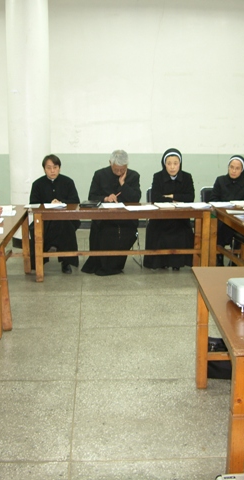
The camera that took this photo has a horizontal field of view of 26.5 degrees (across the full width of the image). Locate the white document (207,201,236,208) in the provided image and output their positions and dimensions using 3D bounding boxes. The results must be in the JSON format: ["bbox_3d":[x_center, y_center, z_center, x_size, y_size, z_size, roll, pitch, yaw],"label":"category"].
[{"bbox_3d":[1.069,-0.376,5.533,0.260,0.025,0.270,-1,12,-3],"label":"white document"}]

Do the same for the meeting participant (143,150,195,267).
[{"bbox_3d":[0.515,-0.373,5.827,0.540,1.310,0.620,0,12,2],"label":"meeting participant"}]

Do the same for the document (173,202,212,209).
[{"bbox_3d":[0.741,-0.362,5.390,0.370,0.015,0.270,-1,12,0],"label":"document"}]

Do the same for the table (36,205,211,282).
[{"bbox_3d":[-0.006,0.019,5.429,1.796,0.727,0.439,0,12,1],"label":"table"}]

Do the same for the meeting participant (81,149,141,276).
[{"bbox_3d":[-0.109,-0.333,5.701,0.620,1.300,0.720,-1,12,0],"label":"meeting participant"}]

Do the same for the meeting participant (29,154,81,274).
[{"bbox_3d":[-0.759,-0.320,5.820,0.580,1.221,0.720,-1,13,-5],"label":"meeting participant"}]

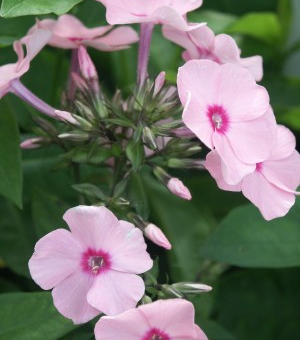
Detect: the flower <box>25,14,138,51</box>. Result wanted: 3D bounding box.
[{"bbox_3d":[-0.017,-0.035,0.587,0.028,0.007,0.026,3,9,0],"label":"flower"}]

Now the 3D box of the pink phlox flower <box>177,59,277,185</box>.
[{"bbox_3d":[0.018,-0.011,0.543,0.027,0.029,0.010,-12,-6,-33],"label":"pink phlox flower"}]

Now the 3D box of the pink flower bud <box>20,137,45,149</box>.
[{"bbox_3d":[-0.030,-0.007,0.585,0.007,0.003,0.003,-12,0,-6],"label":"pink flower bud"}]

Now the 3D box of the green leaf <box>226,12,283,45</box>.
[{"bbox_3d":[0.029,-0.039,0.640,0.016,0.007,0.012,-8,20,-23],"label":"green leaf"}]

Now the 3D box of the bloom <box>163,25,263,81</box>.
[{"bbox_3d":[0.015,-0.029,0.568,0.025,0.009,0.024,24,23,-7],"label":"bloom"}]

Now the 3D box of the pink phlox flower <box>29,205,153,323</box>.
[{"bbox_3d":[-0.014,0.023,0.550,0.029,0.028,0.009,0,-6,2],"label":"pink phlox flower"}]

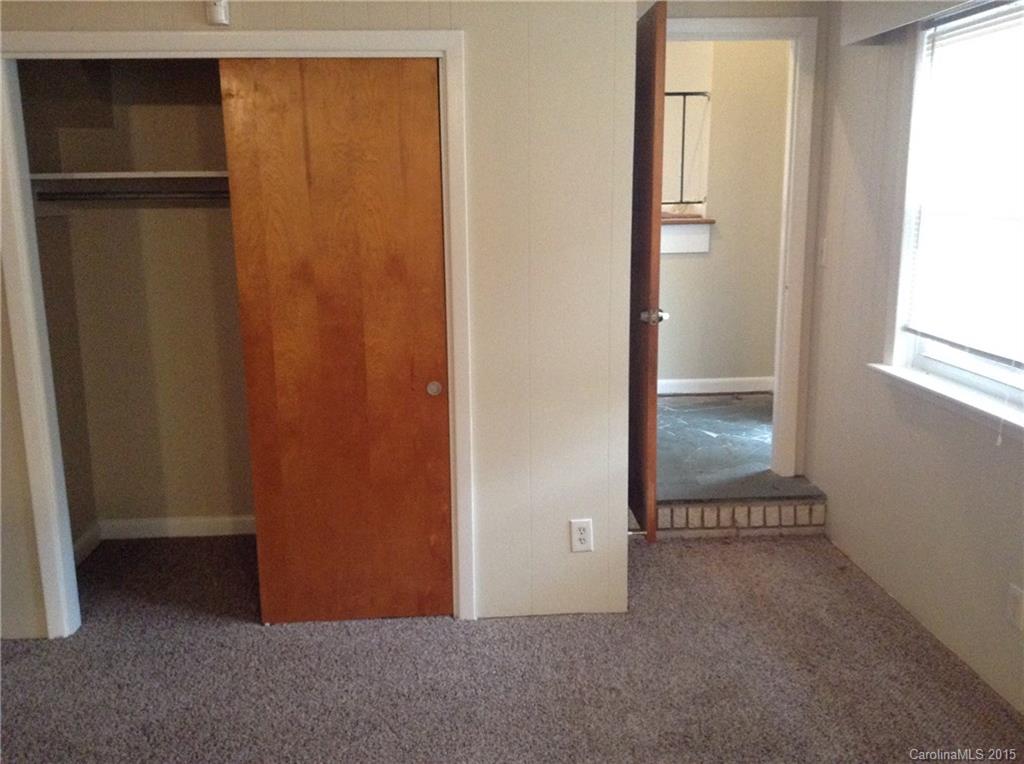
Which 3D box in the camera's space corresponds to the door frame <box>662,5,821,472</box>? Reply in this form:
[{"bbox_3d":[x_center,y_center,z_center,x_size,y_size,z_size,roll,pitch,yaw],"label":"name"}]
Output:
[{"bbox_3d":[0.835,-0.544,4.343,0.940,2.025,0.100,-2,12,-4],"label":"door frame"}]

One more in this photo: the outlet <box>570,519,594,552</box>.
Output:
[{"bbox_3d":[0.254,0.559,3.529,0.078,0.121,0.011,-2,12,-4],"label":"outlet"}]

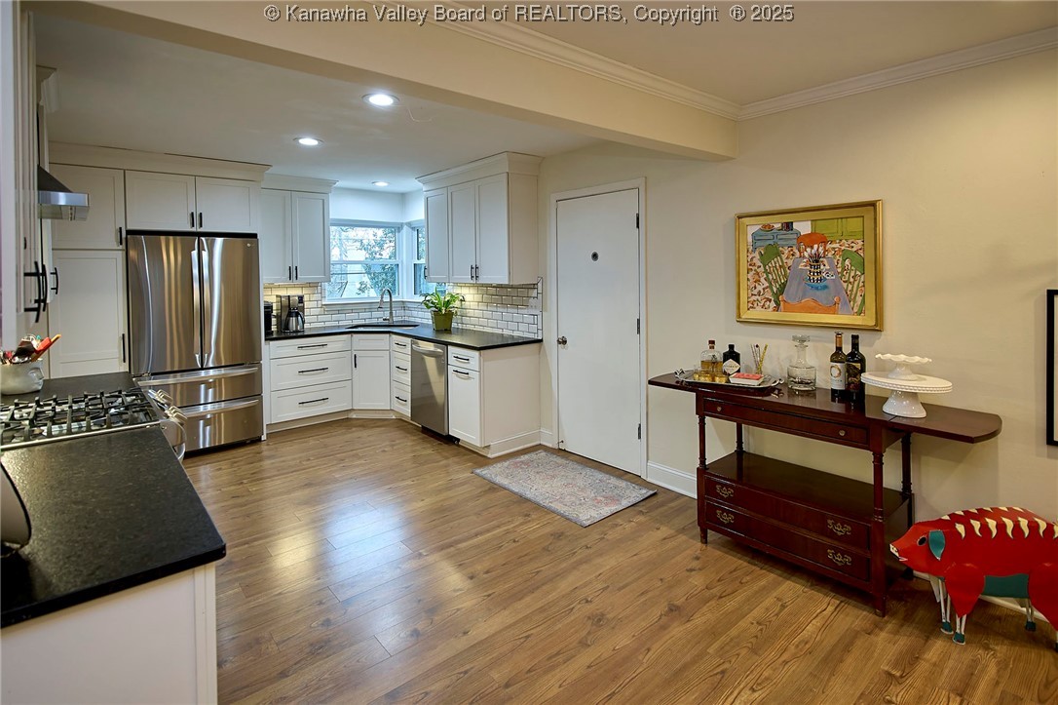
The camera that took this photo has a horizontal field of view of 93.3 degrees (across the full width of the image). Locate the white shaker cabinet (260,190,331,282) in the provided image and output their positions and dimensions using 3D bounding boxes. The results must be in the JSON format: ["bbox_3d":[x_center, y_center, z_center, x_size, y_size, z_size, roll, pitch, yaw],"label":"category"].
[{"bbox_3d":[-2.470,-1.170,5.140,0.730,0.930,0.340,-5,8,-38],"label":"white shaker cabinet"}]

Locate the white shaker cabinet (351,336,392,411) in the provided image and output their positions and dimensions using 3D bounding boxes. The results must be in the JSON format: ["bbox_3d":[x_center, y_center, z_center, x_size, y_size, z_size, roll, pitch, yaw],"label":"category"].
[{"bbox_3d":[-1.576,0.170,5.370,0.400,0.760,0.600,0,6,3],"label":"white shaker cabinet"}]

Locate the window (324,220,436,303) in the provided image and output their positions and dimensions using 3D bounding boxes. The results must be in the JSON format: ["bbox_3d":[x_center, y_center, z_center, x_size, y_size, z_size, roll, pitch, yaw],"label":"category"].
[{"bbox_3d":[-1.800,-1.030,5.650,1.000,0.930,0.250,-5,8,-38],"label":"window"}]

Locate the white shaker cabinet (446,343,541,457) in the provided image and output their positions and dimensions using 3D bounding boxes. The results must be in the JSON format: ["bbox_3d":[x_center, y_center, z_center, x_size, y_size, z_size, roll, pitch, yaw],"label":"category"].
[{"bbox_3d":[-0.289,0.359,4.292,0.635,0.870,0.469,-7,9,-40],"label":"white shaker cabinet"}]

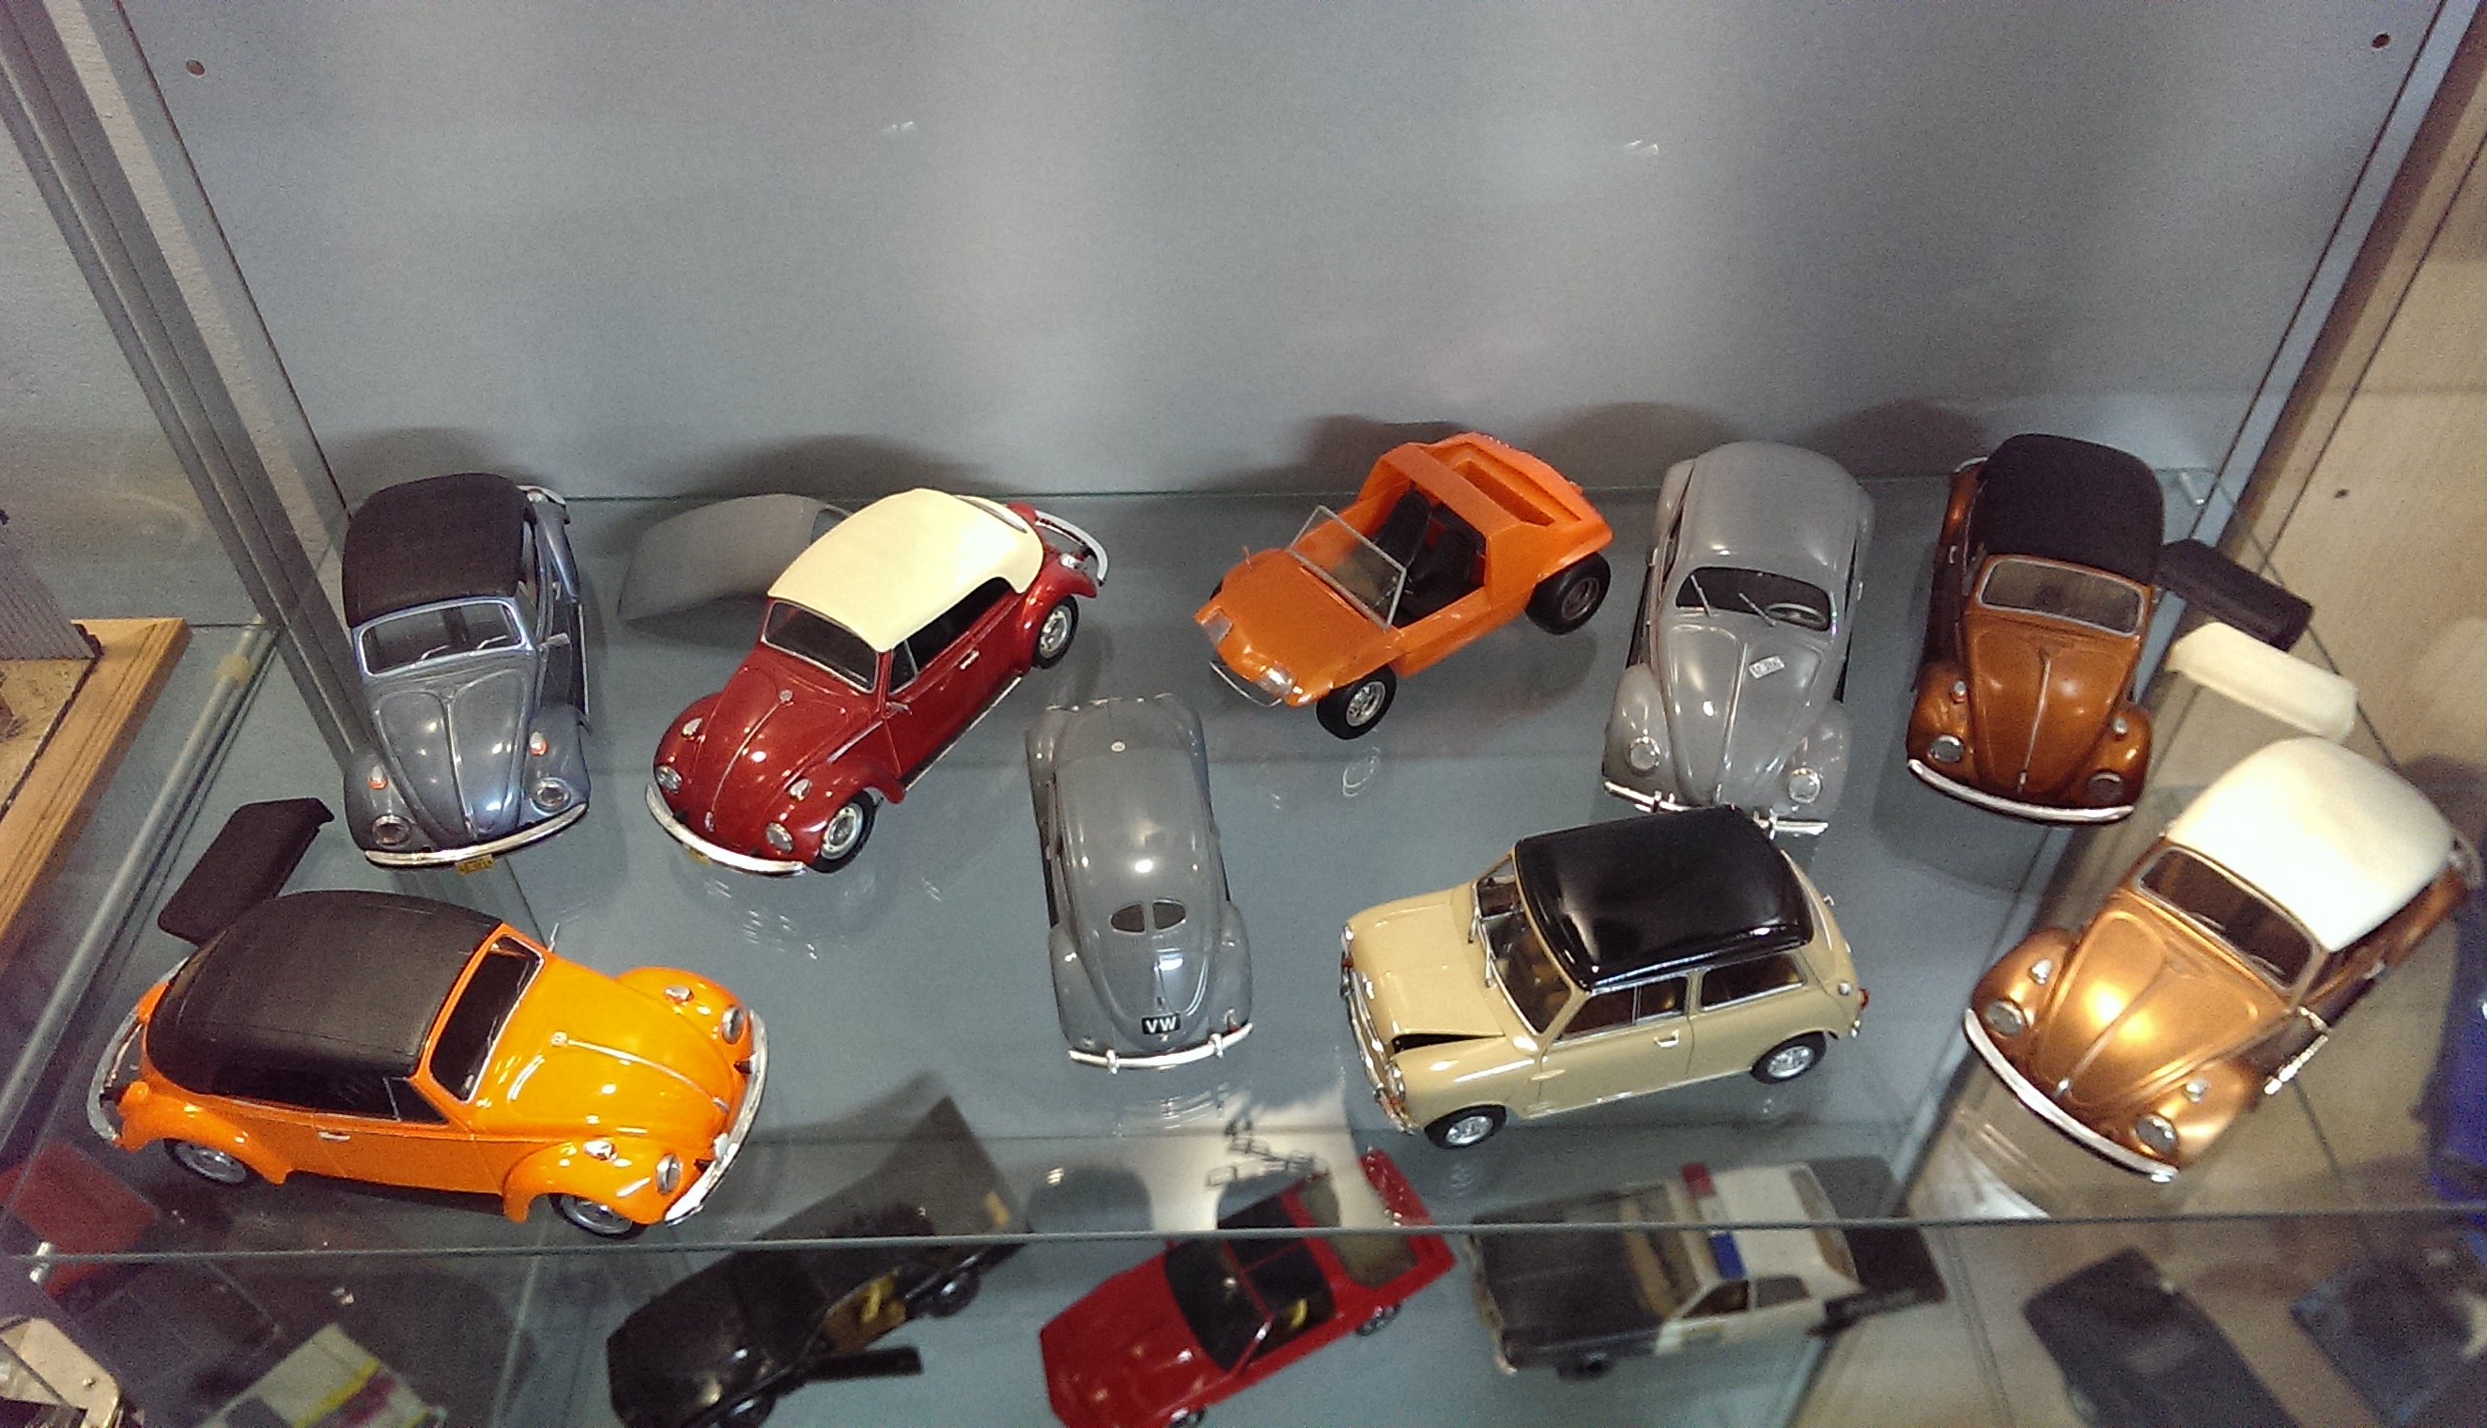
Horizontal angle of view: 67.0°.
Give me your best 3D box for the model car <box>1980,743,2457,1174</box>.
[{"bbox_3d":[0.352,0.069,0.657,0.223,0.085,0.088,-30,54,-26],"label":"model car"}]

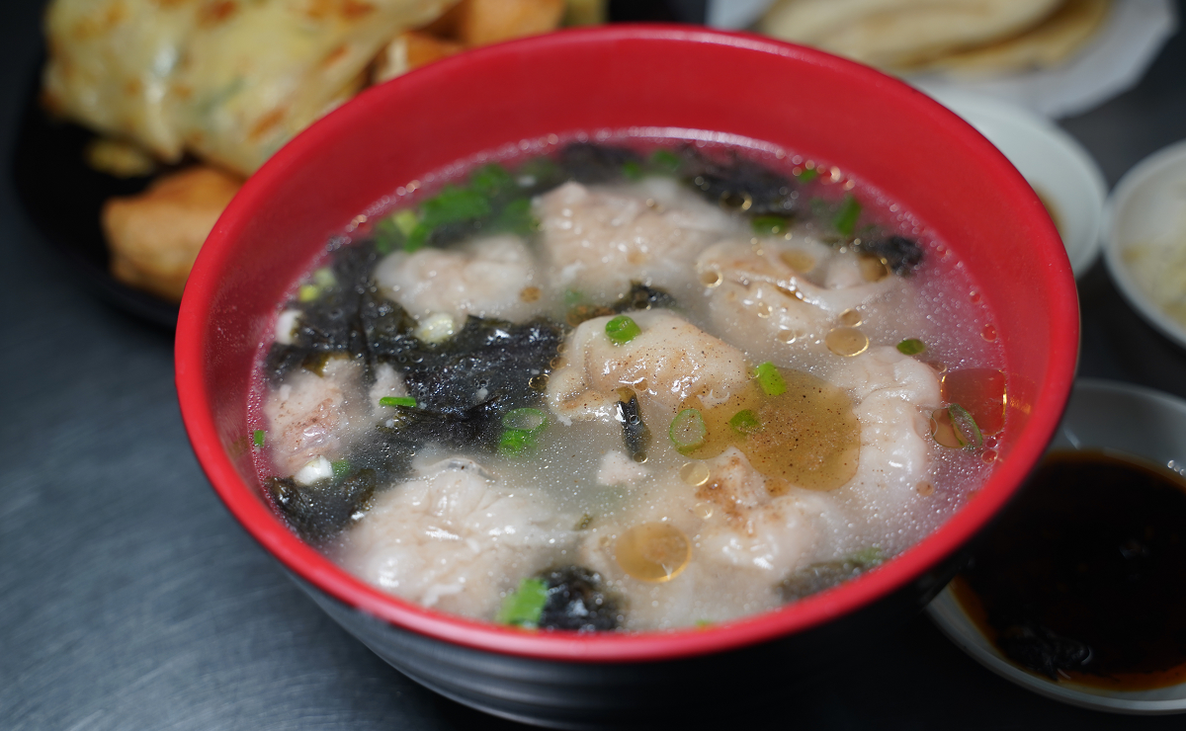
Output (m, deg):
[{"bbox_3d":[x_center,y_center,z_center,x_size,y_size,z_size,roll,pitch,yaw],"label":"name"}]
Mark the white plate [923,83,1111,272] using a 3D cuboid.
[{"bbox_3d":[0.090,-0.037,0.450,0.095,0.025,0.095,-2,46,3],"label":"white plate"}]

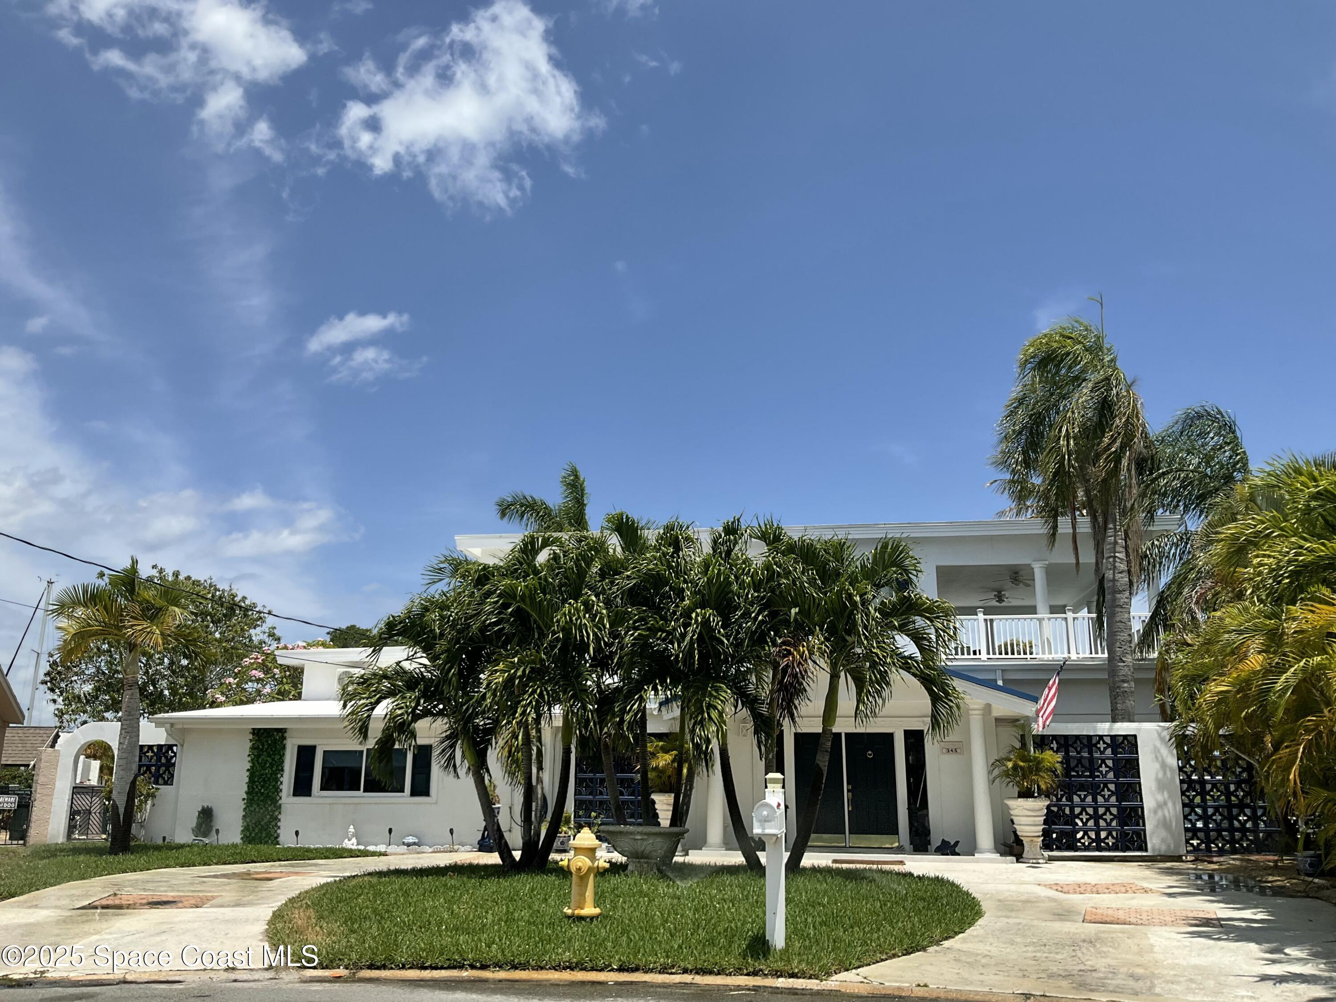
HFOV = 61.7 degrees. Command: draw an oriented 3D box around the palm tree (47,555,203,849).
[{"bbox_3d":[-10.337,3.791,21.125,2.800,5.493,2.800,0,-14,0],"label":"palm tree"}]

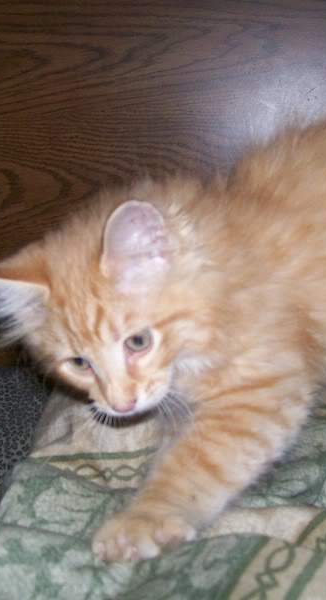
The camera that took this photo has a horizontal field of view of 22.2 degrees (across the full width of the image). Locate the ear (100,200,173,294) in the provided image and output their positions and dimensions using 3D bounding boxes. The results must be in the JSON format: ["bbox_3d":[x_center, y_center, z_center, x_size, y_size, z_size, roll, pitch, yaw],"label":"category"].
[{"bbox_3d":[-0.016,-0.031,0.490,0.042,0.054,0.025,-2,9,0],"label":"ear"}]

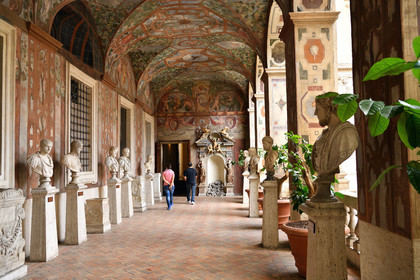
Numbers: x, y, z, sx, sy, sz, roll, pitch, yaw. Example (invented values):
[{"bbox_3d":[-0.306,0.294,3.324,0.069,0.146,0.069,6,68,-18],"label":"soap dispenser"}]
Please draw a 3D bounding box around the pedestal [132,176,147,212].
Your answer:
[{"bbox_3d":[-2.578,1.943,13.492,0.440,1.240,0.520,-1,-4,2],"label":"pedestal"}]

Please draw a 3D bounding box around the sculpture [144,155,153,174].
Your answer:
[{"bbox_3d":[-2.515,1.039,15.531,0.330,0.820,0.520,-1,-4,2],"label":"sculpture"}]

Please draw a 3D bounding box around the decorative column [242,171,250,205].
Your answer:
[{"bbox_3d":[1.471,1.943,14.860,0.340,1.270,0.430,-1,-4,2],"label":"decorative column"}]

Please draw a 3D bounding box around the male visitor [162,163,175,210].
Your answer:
[{"bbox_3d":[-1.529,1.729,14.044,0.460,1.700,0.450,-1,-4,2],"label":"male visitor"}]

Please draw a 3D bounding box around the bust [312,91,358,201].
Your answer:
[{"bbox_3d":[1.060,0.061,3.177,0.310,0.924,0.520,-1,-4,0],"label":"bust"}]

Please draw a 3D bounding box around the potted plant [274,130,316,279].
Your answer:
[{"bbox_3d":[1.360,0.885,5.043,0.980,1.967,0.950,-1,-4,3],"label":"potted plant"}]

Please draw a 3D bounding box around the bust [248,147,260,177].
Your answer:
[{"bbox_3d":[1.380,0.688,11.713,0.360,0.900,0.550,-1,-4,2],"label":"bust"}]

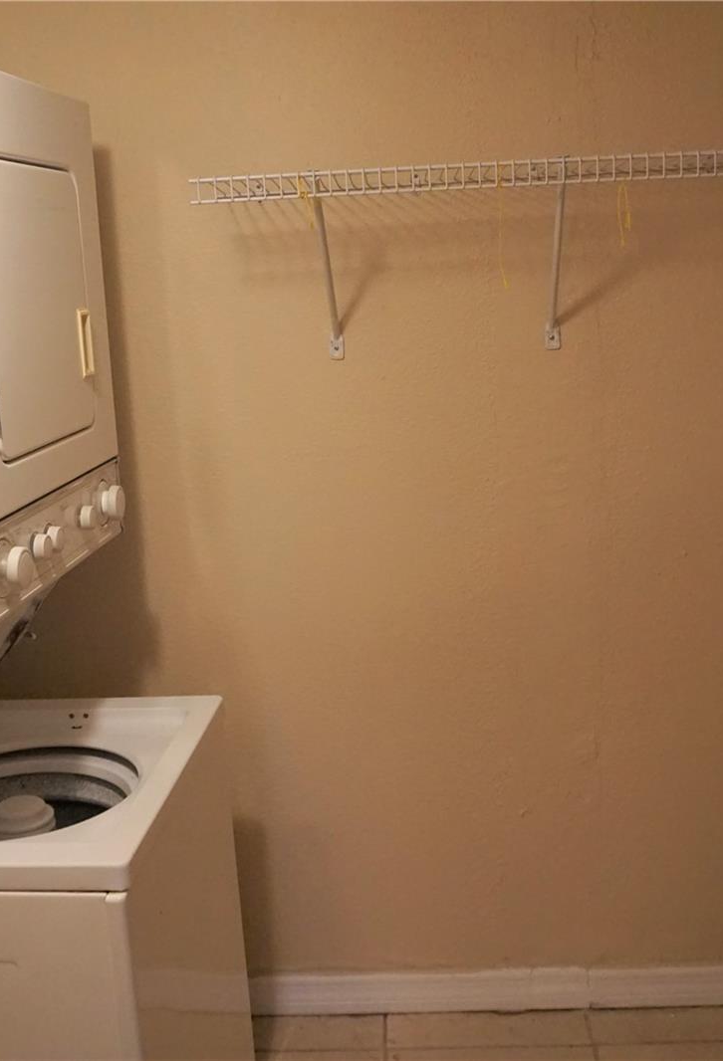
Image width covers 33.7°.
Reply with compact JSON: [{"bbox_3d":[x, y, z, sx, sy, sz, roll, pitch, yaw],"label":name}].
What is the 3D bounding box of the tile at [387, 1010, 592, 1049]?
[{"bbox_3d":[0.256,1.020,2.433,0.409,0.010,0.113,-2,13,2],"label":"tile"}]

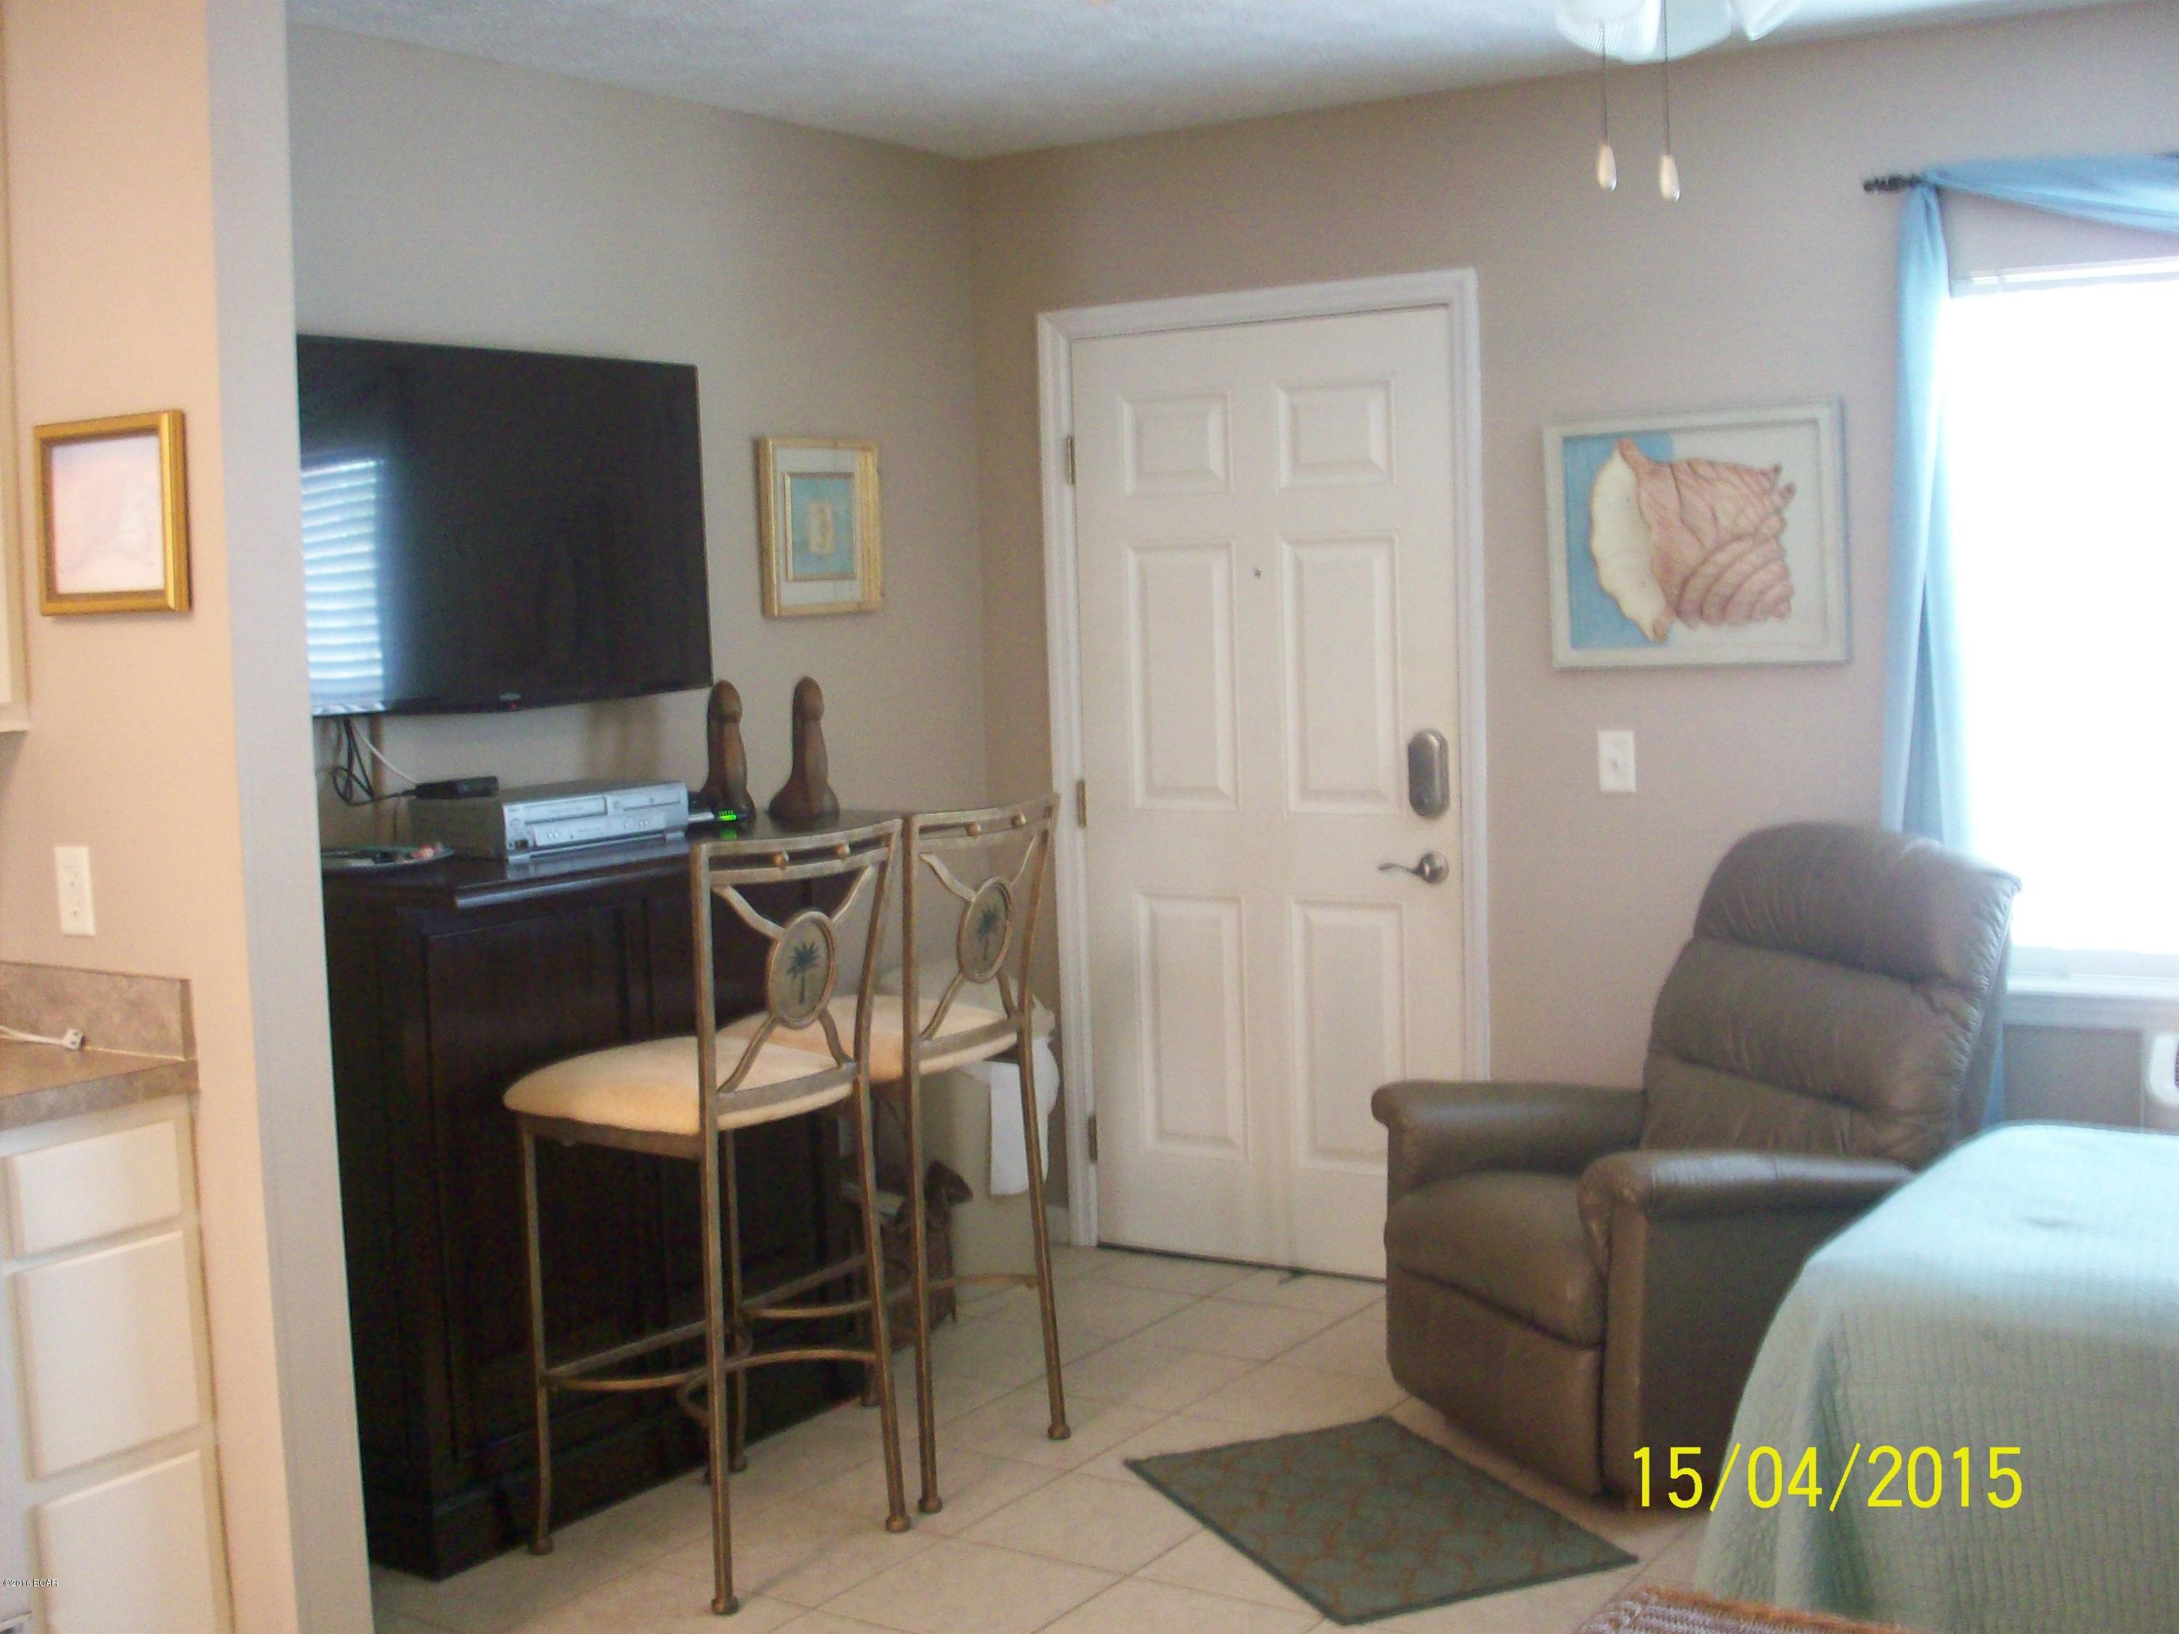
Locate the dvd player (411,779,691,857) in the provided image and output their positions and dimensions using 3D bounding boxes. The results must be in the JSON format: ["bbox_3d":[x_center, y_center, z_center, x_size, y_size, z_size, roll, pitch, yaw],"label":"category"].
[{"bbox_3d":[-0.931,0.008,4.031,0.240,0.098,0.425,1,5,34],"label":"dvd player"}]

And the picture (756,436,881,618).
[{"bbox_3d":[-0.550,-0.596,4.806,0.033,0.345,0.345,2,6,34],"label":"picture"}]

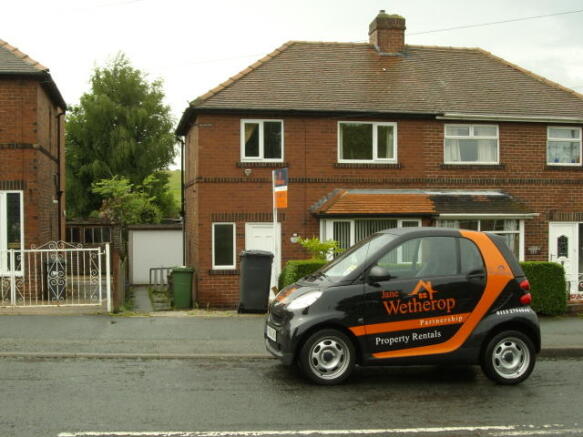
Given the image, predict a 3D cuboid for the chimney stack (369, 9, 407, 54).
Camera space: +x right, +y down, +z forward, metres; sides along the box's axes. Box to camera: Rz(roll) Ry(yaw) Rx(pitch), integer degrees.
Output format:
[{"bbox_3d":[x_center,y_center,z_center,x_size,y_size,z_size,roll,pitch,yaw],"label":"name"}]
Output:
[{"bbox_3d":[2.717,-5.222,21.599,0.842,1.213,0.750,0,0,-12],"label":"chimney stack"}]

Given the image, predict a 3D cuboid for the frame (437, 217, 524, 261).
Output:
[{"bbox_3d":[4.816,0.597,19.326,2.438,1.246,0.120,0,0,-12],"label":"frame"}]

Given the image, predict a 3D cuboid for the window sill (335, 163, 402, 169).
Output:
[{"bbox_3d":[1.976,-1.344,19.651,1.795,0.121,0.150,0,0,-12],"label":"window sill"}]

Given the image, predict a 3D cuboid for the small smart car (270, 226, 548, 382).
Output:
[{"bbox_3d":[1.080,0.863,8.100,2.695,1.530,1.570,2,0,-12],"label":"small smart car"}]

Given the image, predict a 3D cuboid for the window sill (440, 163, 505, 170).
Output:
[{"bbox_3d":[4.730,-1.350,19.890,1.810,0.123,0.160,0,0,-12],"label":"window sill"}]

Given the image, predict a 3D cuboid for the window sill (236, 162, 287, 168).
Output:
[{"bbox_3d":[-0.744,-1.326,19.072,1.310,0.125,0.150,0,0,-12],"label":"window sill"}]

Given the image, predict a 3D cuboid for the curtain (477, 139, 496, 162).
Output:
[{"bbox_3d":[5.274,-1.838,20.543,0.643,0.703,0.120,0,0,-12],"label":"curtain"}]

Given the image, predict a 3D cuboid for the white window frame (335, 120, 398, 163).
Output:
[{"bbox_3d":[1.981,-1.962,19.711,1.627,1.085,0.100,0,0,-12],"label":"white window frame"}]

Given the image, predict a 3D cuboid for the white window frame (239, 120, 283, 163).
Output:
[{"bbox_3d":[-0.735,-1.952,19.133,1.104,1.083,0.100,0,0,-12],"label":"white window frame"}]

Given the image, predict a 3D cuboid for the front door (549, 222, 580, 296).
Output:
[{"bbox_3d":[7.494,1.135,20.892,0.929,2.049,0.100,0,0,-12],"label":"front door"}]

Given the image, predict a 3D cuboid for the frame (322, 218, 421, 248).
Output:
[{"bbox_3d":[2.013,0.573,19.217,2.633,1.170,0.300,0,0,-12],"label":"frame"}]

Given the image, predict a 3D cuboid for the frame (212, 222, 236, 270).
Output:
[{"bbox_3d":[-1.651,0.680,18.554,0.579,1.155,0.100,0,0,-12],"label":"frame"}]

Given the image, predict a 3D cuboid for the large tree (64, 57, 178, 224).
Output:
[{"bbox_3d":[-7.945,-2.584,35.000,5.174,10.168,5.174,0,0,-12],"label":"large tree"}]

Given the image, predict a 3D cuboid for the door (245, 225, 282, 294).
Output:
[{"bbox_3d":[-0.704,1.104,18.791,0.889,1.996,0.100,0,0,-12],"label":"door"}]

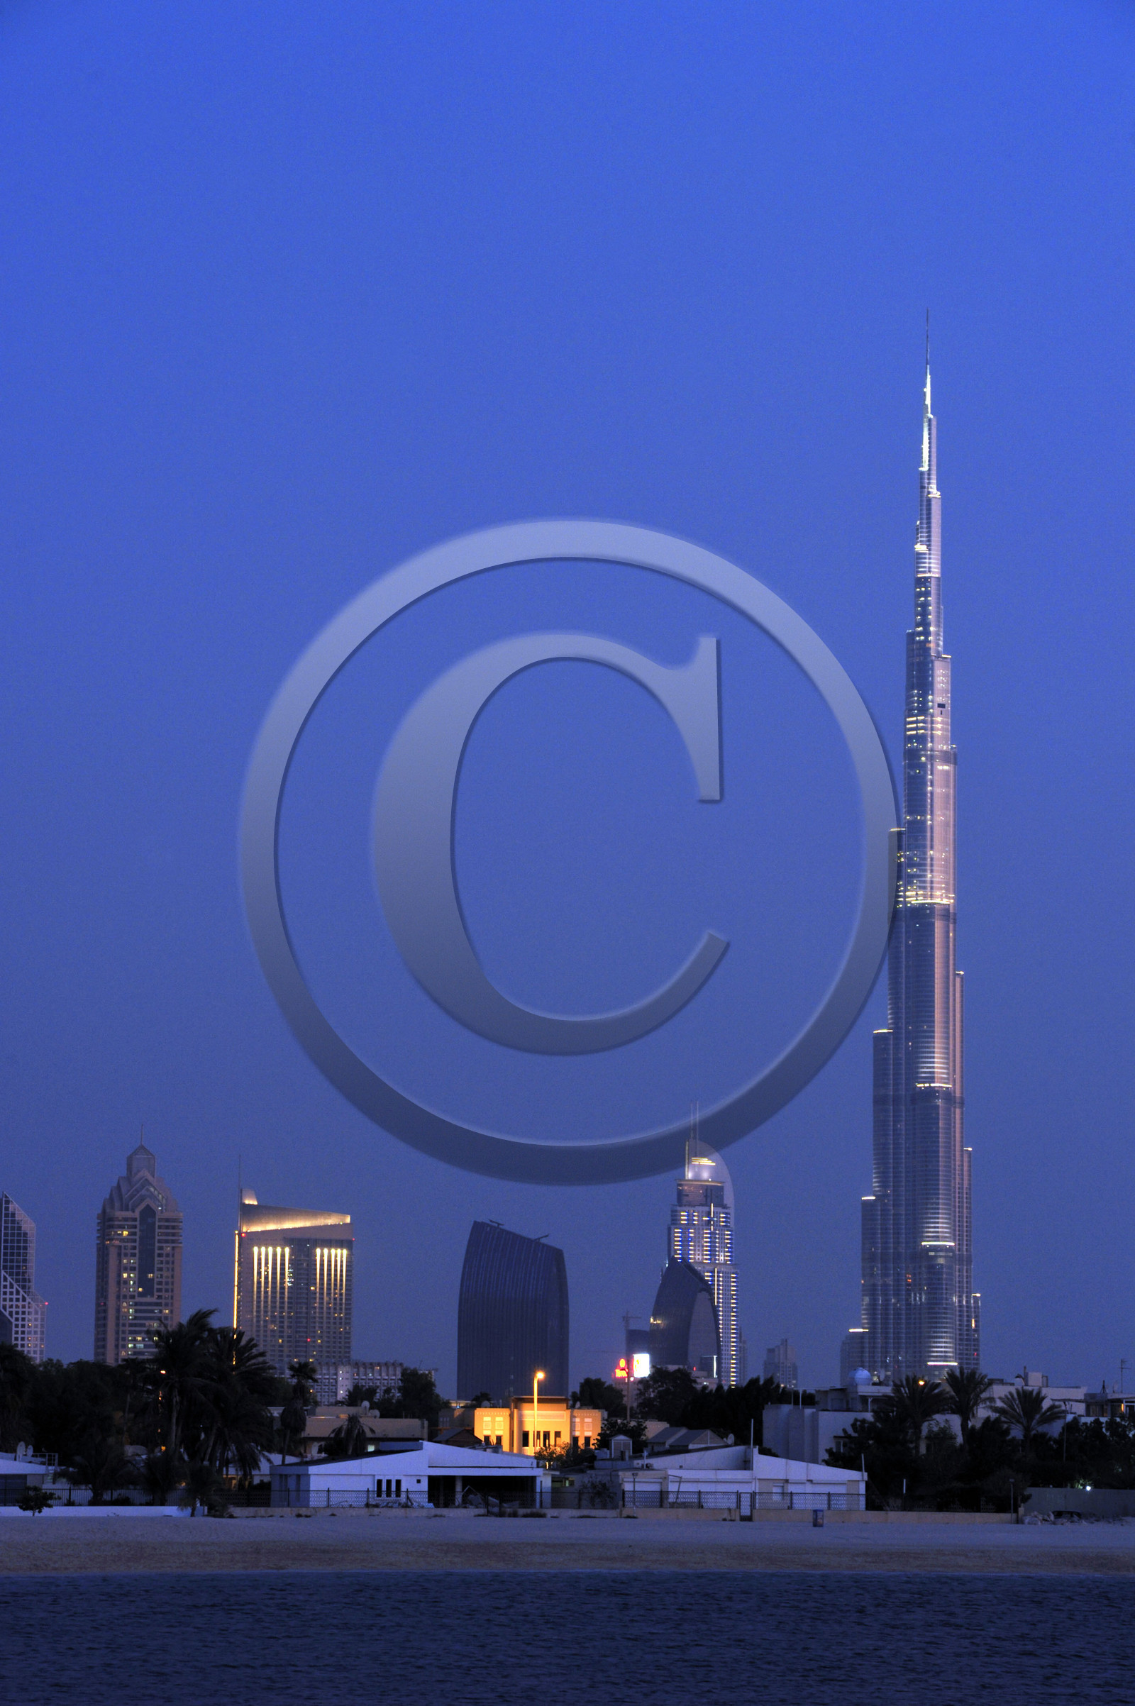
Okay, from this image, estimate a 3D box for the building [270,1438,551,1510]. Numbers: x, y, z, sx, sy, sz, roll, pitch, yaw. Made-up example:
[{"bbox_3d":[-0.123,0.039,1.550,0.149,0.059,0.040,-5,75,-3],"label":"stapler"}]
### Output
[{"bbox_3d":[-12.552,49.534,437.188,19.600,5.590,10.800,3,-7,-17],"label":"building"}]

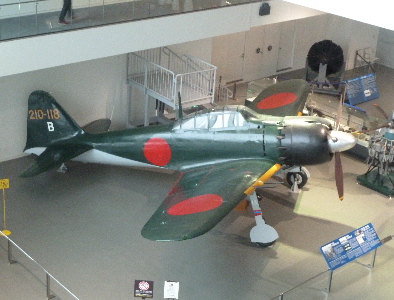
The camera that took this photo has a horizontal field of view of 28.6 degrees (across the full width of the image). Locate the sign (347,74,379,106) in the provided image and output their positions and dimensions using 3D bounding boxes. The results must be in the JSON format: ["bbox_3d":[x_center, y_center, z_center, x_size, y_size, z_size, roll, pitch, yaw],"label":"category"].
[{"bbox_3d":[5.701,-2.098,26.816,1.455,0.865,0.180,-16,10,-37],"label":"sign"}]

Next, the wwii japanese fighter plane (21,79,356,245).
[{"bbox_3d":[-0.509,-0.257,19.679,8.914,2.977,10.997,10,24,16],"label":"wwii japanese fighter plane"}]

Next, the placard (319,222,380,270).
[{"bbox_3d":[3.328,2.058,16.608,1.748,0.539,0.070,-18,-14,-37],"label":"placard"}]

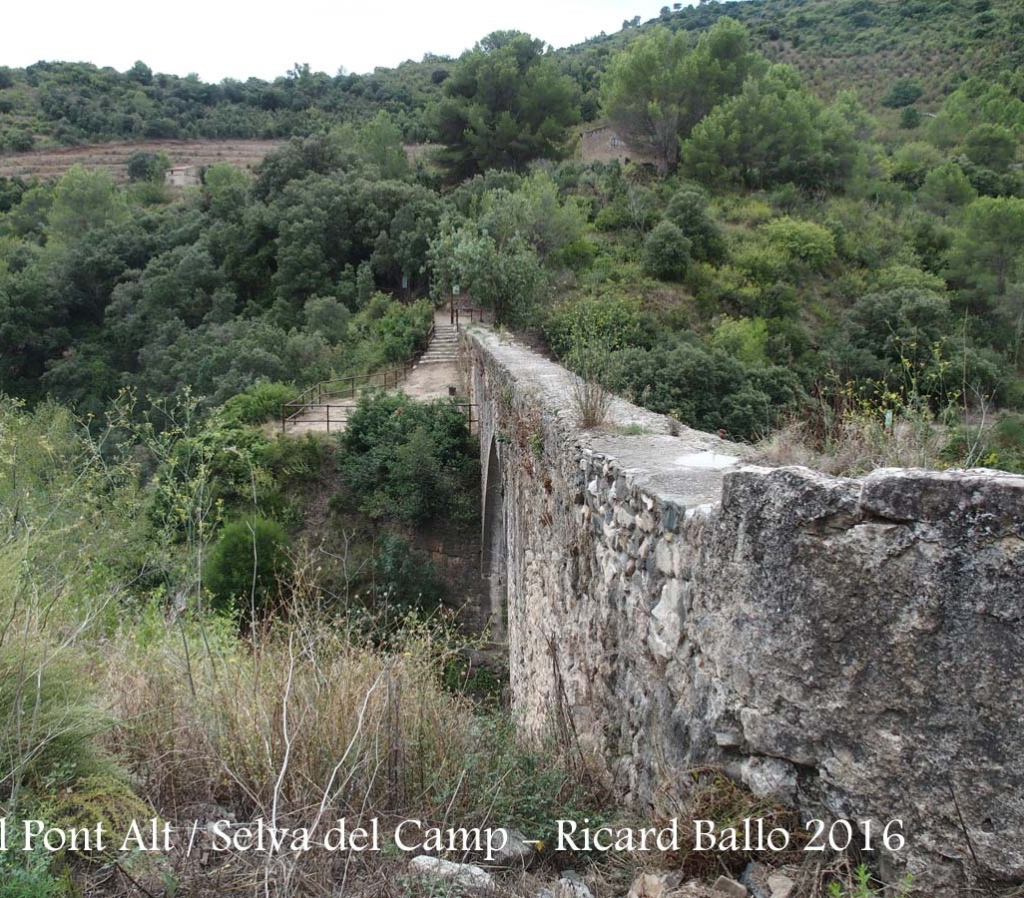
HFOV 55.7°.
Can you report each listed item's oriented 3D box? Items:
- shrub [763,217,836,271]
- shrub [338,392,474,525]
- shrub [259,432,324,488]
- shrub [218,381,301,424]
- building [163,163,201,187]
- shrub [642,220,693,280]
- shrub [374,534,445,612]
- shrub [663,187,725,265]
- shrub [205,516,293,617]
[{"bbox_3d":[19.254,-13.762,65.000,4.960,3.680,4.210,0,8,0],"label":"shrub"},{"bbox_3d":[-3.661,0.333,34.000,4.830,4.460,3.870,0,8,0],"label":"shrub"},{"bbox_3d":[-7.951,0.379,35.000,2.380,1.980,1.900,0,8,0],"label":"shrub"},{"bbox_3d":[-10.135,-1.805,38.500,3.330,1.870,2.500,0,8,0],"label":"shrub"},{"bbox_3d":[-78.199,-64.929,230.000,5.600,5.200,5.900,3,8,21],"label":"building"},{"bbox_3d":[9.933,-12.744,62.000,3.190,3.760,3.030,0,8,0],"label":"shrub"},{"bbox_3d":[-3.466,4.169,32.500,2.410,2.630,2.050,0,8,0],"label":"shrub"},{"bbox_3d":[12.667,-15.497,67.000,4.280,5.010,4.070,0,8,0],"label":"shrub"},{"bbox_3d":[-8.175,3.632,30.000,2.780,3.090,2.640,0,8,0],"label":"shrub"}]

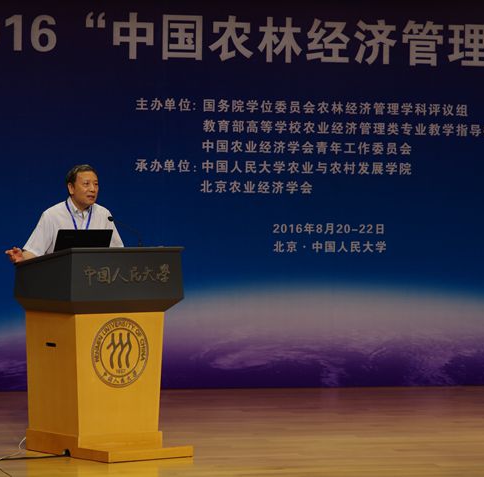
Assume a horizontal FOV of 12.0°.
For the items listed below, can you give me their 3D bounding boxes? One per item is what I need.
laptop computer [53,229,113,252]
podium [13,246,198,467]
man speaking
[{"bbox_3d":[-0.944,0.065,12.966,0.350,0.225,0.310,0,1,-33],"label":"laptop computer"},{"bbox_3d":[-0.737,0.625,12.802,0.764,1.150,0.814,0,1,-38],"label":"podium"},{"bbox_3d":[-1.065,0.383,13.237,0.680,1.620,0.530,0,1,-31],"label":"man speaking"}]

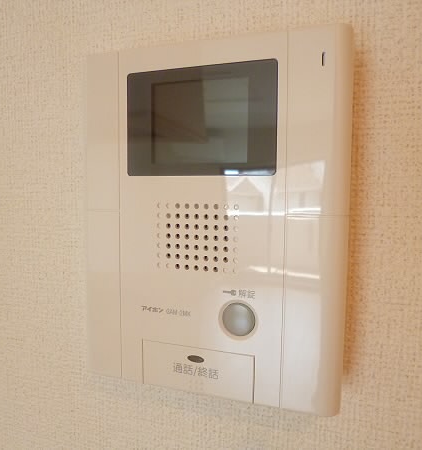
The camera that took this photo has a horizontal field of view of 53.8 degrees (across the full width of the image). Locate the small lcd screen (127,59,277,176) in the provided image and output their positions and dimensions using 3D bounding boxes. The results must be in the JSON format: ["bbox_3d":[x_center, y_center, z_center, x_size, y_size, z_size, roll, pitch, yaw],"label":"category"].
[{"bbox_3d":[-0.006,-0.054,0.218,0.084,0.056,0.005,2,5,20],"label":"small lcd screen"}]

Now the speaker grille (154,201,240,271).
[{"bbox_3d":[-0.007,0.006,0.223,0.047,0.036,0.004,2,5,20],"label":"speaker grille"}]

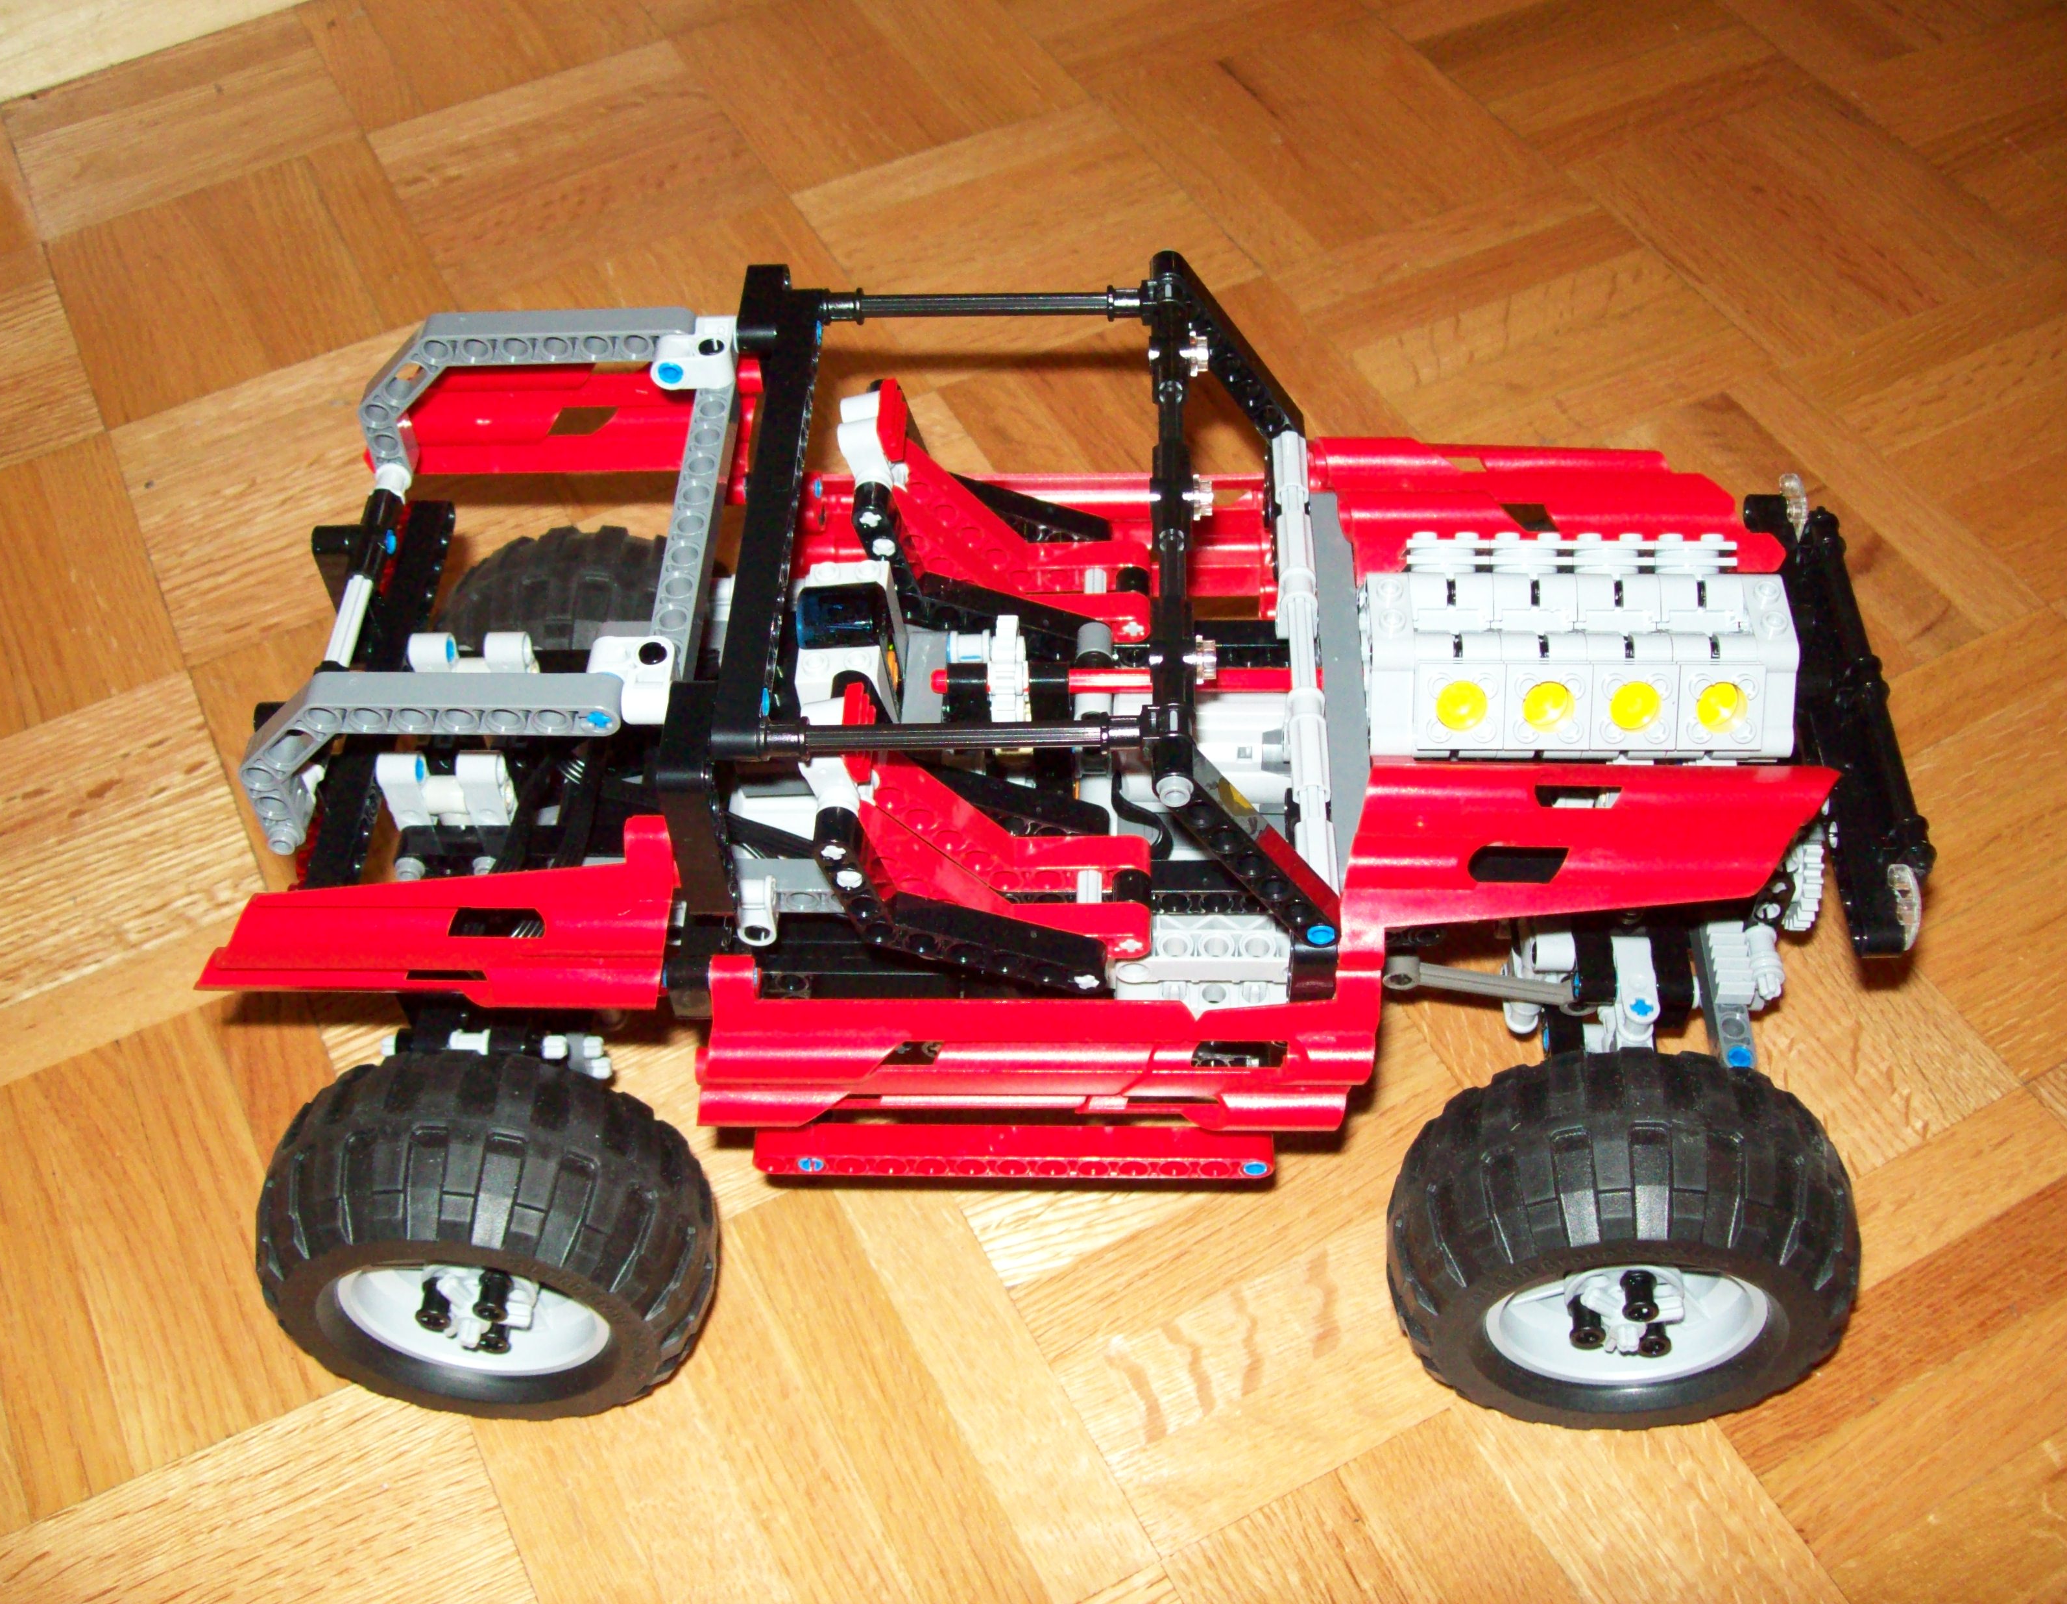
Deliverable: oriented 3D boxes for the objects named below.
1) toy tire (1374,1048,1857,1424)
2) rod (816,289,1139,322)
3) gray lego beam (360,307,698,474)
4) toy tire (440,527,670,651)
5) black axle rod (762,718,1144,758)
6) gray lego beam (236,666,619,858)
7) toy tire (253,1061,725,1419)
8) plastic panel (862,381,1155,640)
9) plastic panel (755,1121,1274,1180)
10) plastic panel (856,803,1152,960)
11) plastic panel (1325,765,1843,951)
[{"bbox_3d":[0.121,0.093,0.459,0.096,0.096,0.045,1,51,4],"label":"toy tire"},{"bbox_3d":[-0.010,-0.098,0.440,0.064,0.007,0.007,0,51,3],"label":"rod"},{"bbox_3d":[-0.101,-0.082,0.453,0.071,0.040,0.008,0,51,3],"label":"gray lego beam"},{"bbox_3d":[-0.106,-0.027,0.564,0.095,0.095,0.044,0,52,3],"label":"toy tire"},{"bbox_3d":[-0.014,-0.011,0.370,0.064,0.007,0.007,0,51,3],"label":"black axle rod"},{"bbox_3d":[-0.105,-0.007,0.394,0.071,0.039,0.008,0,52,3],"label":"gray lego beam"},{"bbox_3d":[-0.113,0.093,0.468,0.096,0.096,0.045,2,51,5],"label":"toy tire"},{"bbox_3d":[-0.003,-0.059,0.453,0.056,0.056,0.026,0,51,3],"label":"plastic panel"},{"bbox_3d":[-0.004,0.069,0.442,0.103,0.008,0.008,0,51,3],"label":"plastic panel"},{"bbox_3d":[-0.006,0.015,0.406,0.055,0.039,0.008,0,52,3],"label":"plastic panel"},{"bbox_3d":[0.101,0.010,0.402,0.094,0.013,0.041,0,52,3],"label":"plastic panel"}]

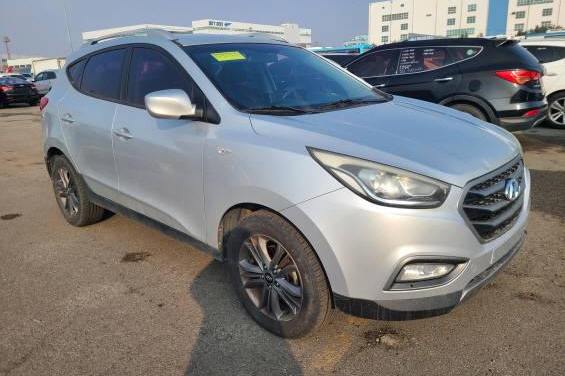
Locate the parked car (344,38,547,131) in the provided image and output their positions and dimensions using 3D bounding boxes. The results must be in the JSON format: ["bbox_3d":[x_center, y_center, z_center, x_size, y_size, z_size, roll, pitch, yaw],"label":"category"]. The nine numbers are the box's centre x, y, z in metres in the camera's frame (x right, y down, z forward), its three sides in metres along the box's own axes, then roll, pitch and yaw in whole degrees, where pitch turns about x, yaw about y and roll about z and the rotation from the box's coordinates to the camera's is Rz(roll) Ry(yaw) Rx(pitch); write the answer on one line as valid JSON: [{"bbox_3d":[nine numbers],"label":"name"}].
[{"bbox_3d":[2.164,-1.782,7.815,4.690,1.680,1.880,7,17,30],"label":"parked car"}]

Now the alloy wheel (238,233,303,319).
[{"bbox_3d":[-0.017,0.434,2.164,0.452,0.452,0.180,11,20,40],"label":"alloy wheel"}]

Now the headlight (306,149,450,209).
[{"bbox_3d":[0.411,-0.045,1.833,0.570,0.260,0.370,12,21,42],"label":"headlight"}]

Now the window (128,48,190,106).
[{"bbox_3d":[-0.759,-0.693,2.647,0.860,0.440,0.060,12,3,41],"label":"window"}]

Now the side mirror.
[{"bbox_3d":[-0.606,-0.457,2.319,0.170,0.165,0.270,12,21,42],"label":"side mirror"}]

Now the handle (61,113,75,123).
[{"bbox_3d":[-1.740,-0.558,3.417,0.230,0.055,0.055,12,21,41],"label":"handle"}]

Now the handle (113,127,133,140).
[{"bbox_3d":[-1.061,-0.365,2.839,0.250,0.060,0.060,12,21,42],"label":"handle"}]

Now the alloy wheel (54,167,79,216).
[{"bbox_3d":[-1.946,0.020,3.987,0.465,0.465,0.200,12,21,41],"label":"alloy wheel"}]

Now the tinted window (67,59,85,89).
[{"bbox_3d":[-1.766,-0.962,3.663,0.469,0.269,0.050,12,-6,45],"label":"tinted window"}]

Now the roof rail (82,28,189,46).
[{"bbox_3d":[-1.161,-1.120,3.187,1.570,0.120,0.060,17,23,40],"label":"roof rail"}]

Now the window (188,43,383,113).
[{"bbox_3d":[0.103,-0.794,2.864,1.500,0.130,0.900,-17,50,-45],"label":"window"}]

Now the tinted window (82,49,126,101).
[{"bbox_3d":[-1.347,-0.858,3.261,0.791,0.392,0.050,12,-6,42],"label":"tinted window"}]

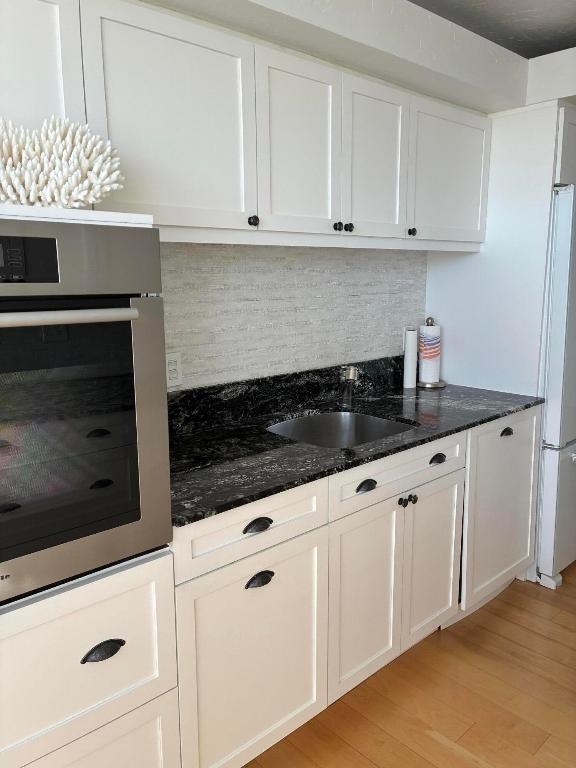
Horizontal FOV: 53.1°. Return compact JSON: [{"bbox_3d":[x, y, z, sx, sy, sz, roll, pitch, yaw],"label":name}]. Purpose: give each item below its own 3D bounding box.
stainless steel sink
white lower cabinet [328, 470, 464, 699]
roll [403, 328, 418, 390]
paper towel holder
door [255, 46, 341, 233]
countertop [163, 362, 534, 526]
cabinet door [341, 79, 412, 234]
[{"bbox_3d":[0.187,0.261,2.117,0.490,0.190,0.445,-10,14,-40],"label":"stainless steel sink"},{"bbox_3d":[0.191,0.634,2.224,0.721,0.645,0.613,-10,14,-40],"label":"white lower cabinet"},{"bbox_3d":[0.595,-0.124,2.775,0.062,0.285,0.062,0,11,0],"label":"roll"},{"bbox_3d":[0.708,-0.157,2.817,0.144,0.334,0.144,-10,14,-40],"label":"paper towel holder"},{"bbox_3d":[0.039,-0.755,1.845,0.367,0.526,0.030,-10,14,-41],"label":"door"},{"bbox_3d":[0.217,0.079,2.139,1.870,0.169,0.649,-10,14,-40],"label":"countertop"},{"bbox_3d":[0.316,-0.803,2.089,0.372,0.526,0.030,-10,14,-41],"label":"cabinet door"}]

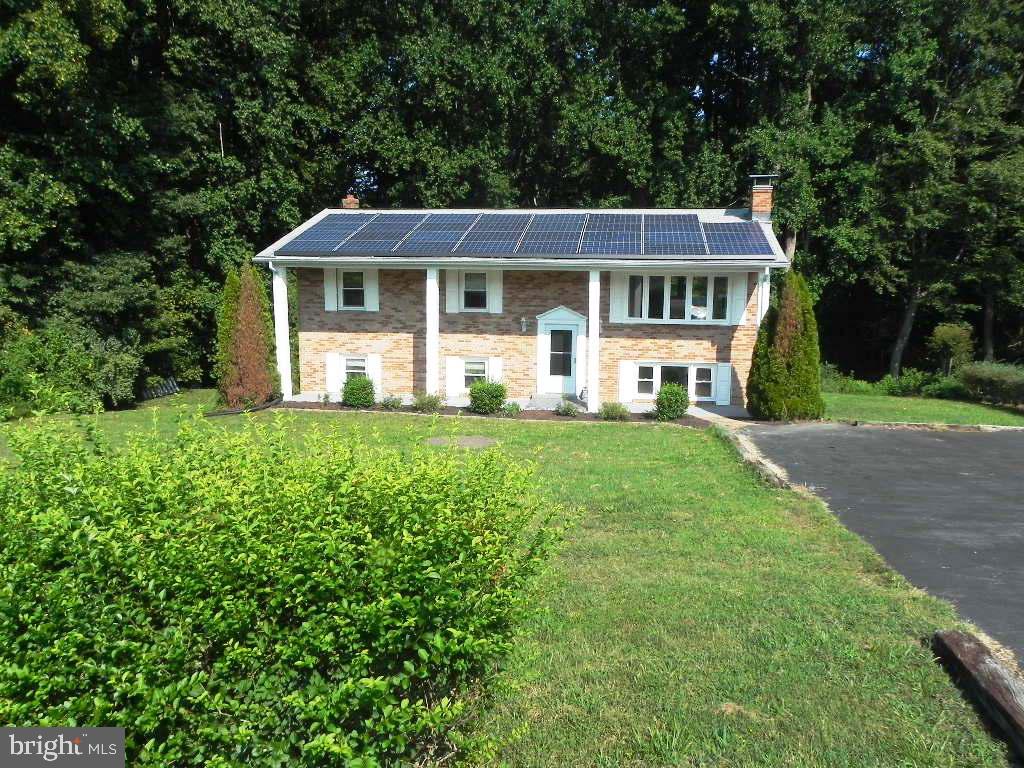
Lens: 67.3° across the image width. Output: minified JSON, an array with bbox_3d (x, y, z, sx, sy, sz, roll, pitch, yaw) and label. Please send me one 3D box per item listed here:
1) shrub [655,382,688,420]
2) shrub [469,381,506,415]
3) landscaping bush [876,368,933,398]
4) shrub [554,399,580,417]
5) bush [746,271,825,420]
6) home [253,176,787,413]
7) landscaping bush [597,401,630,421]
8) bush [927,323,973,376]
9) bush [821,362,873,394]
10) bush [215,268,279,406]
[{"bbox_3d":[4.166,0.428,20.081,0.897,0.943,0.918,2,9,9],"label":"shrub"},{"bbox_3d":[-0.662,0.334,20.800,1.038,0.866,0.969,1,9,0],"label":"shrub"},{"bbox_3d":[12.695,-0.115,24.933,1.768,0.910,1.326,2,9,9],"label":"landscaping bush"},{"bbox_3d":[1.490,0.609,20.648,0.705,0.446,0.663,2,9,9],"label":"shrub"},{"bbox_3d":[7.362,-1.070,20.696,2.120,3.923,1.887,2,9,9],"label":"bush"},{"bbox_3d":[0.705,-3.343,25.868,14.647,6.732,10.424,2,9,9],"label":"home"},{"bbox_3d":[2.700,0.699,20.256,0.851,0.429,0.765,2,9,9],"label":"landscaping bush"},{"bbox_3d":[15.454,-1.189,27.039,1.634,1.940,1.530,2,9,9],"label":"bush"},{"bbox_3d":[11.036,-0.214,25.292,1.794,0.991,1.326,2,9,9],"label":"bush"},{"bbox_3d":[-7.663,-1.443,22.405,1.913,4.030,1.734,2,9,9],"label":"bush"}]

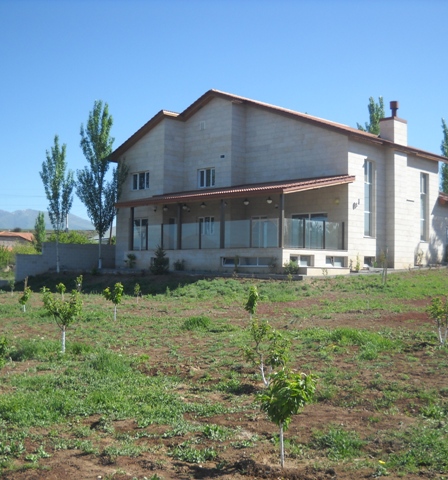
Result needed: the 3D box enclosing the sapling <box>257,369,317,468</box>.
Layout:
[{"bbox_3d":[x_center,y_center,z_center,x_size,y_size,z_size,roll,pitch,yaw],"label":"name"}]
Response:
[{"bbox_3d":[0.497,1.396,5.516,0.470,0.770,0.456,0,-2,5],"label":"sapling"}]

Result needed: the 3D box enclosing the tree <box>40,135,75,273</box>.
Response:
[{"bbox_3d":[-10.427,-2.270,44.000,2.129,8.673,2.129,1,-2,0],"label":"tree"}]

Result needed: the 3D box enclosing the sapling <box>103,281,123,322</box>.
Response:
[{"bbox_3d":[-3.101,1.740,19.805,0.583,1.082,0.565,1,-3,-9],"label":"sapling"}]

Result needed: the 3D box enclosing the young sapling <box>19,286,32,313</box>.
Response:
[{"bbox_3d":[-6.535,1.960,23.151,0.441,0.854,0.428,1,-3,-16],"label":"young sapling"}]

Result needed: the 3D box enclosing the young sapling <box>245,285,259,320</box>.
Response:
[{"bbox_3d":[0.724,1.717,18.353,0.352,1.055,0.342,1,-2,2],"label":"young sapling"}]

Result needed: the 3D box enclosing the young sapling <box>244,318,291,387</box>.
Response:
[{"bbox_3d":[0.511,1.321,8.250,0.540,0.798,0.513,1,-2,0],"label":"young sapling"}]

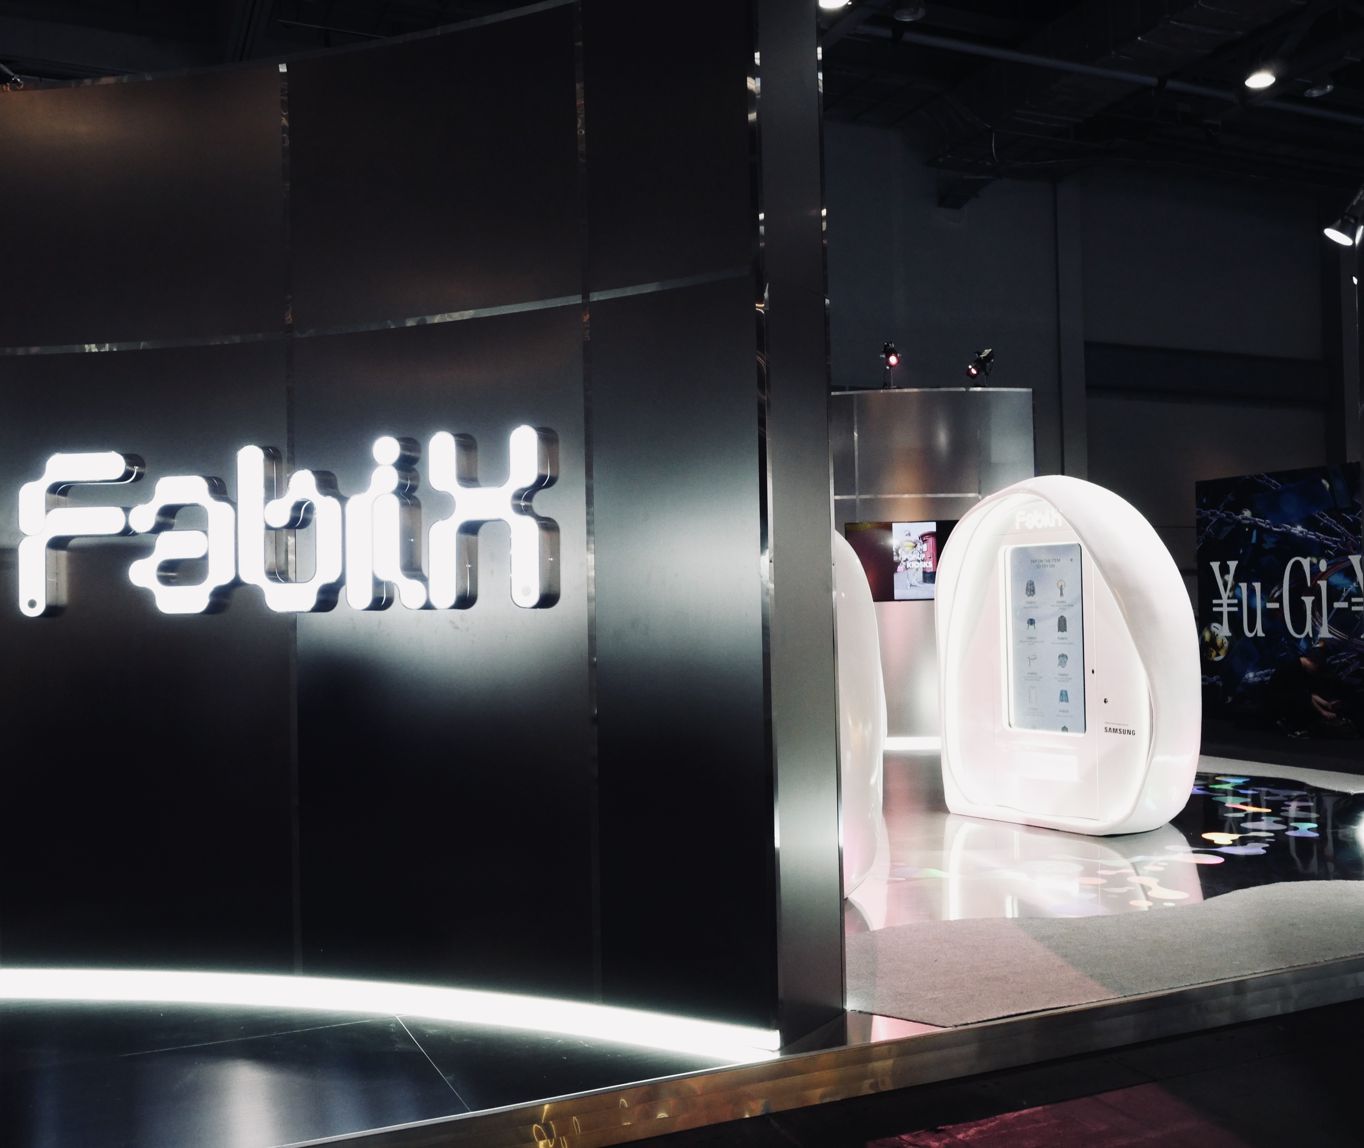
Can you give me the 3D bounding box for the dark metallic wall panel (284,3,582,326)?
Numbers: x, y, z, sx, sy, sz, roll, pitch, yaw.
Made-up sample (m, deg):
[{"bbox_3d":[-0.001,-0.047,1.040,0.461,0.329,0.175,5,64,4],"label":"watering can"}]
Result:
[{"bbox_3d":[-0.928,-1.466,4.891,1.229,1.034,0.060,-2,-2,21],"label":"dark metallic wall panel"}]

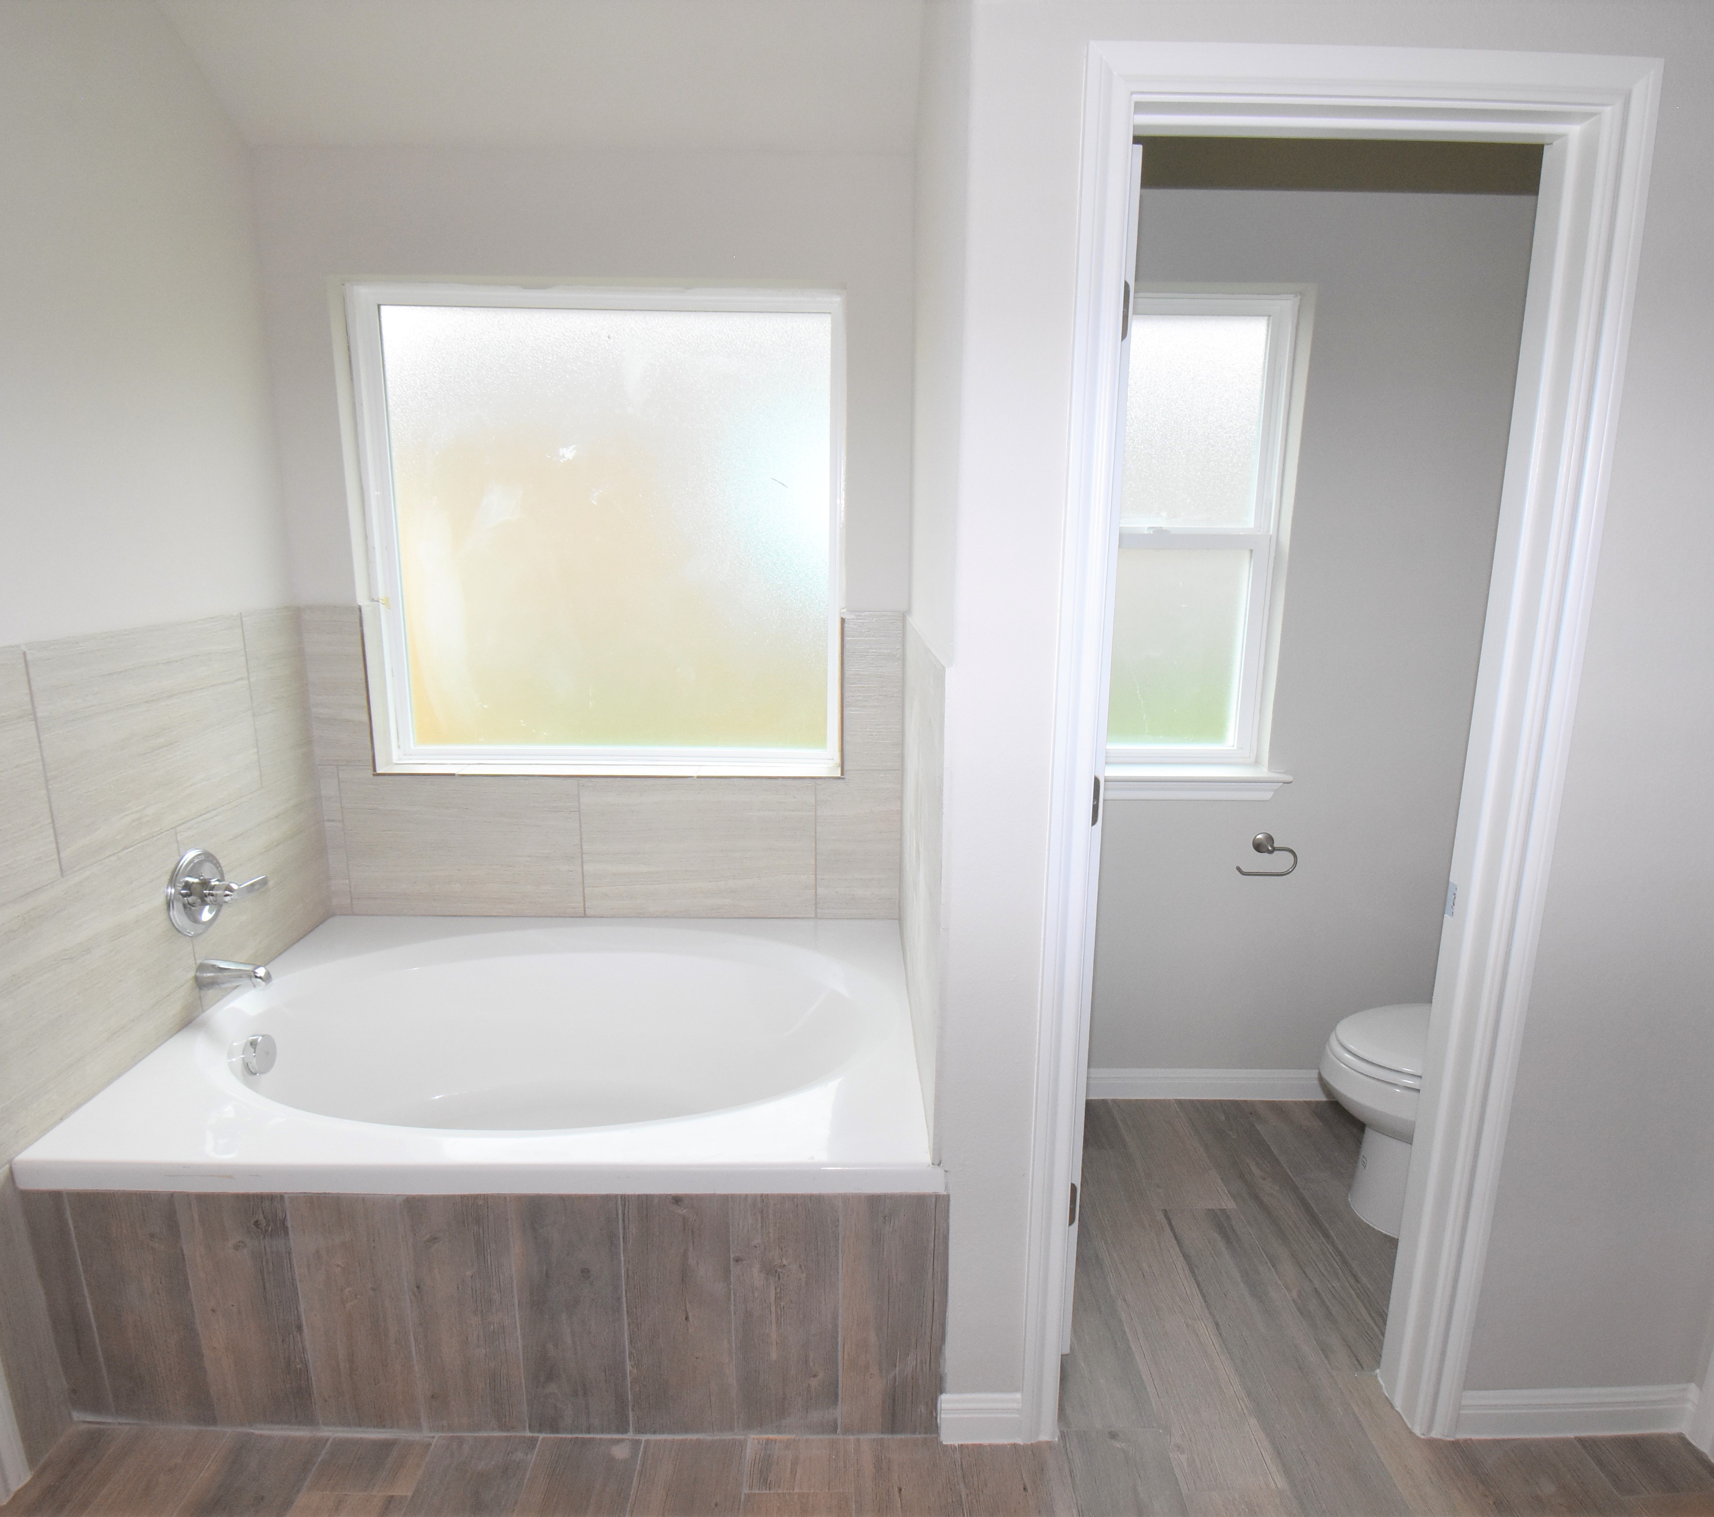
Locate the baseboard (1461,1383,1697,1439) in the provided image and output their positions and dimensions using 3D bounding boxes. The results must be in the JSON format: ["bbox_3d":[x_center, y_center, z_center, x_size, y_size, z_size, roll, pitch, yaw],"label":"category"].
[{"bbox_3d":[1.236,1.122,1.631,0.400,0.100,0.014,0,13,0],"label":"baseboard"}]

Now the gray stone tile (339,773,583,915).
[{"bbox_3d":[-1.019,0.228,2.465,0.615,0.395,0.010,0,13,0],"label":"gray stone tile"}]

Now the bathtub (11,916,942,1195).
[{"bbox_3d":[-0.627,0.760,2.064,1.495,0.470,1.040,0,13,0],"label":"bathtub"}]

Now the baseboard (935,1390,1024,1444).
[{"bbox_3d":[0.216,1.123,1.628,0.147,0.100,0.015,0,13,0],"label":"baseboard"}]

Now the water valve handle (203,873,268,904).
[{"bbox_3d":[-1.325,0.274,2.026,0.065,0.045,0.115,0,13,0],"label":"water valve handle"}]

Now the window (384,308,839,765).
[{"bbox_3d":[-0.618,-0.539,2.358,1.140,1.135,0.060,0,13,0],"label":"window"}]

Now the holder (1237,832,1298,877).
[{"bbox_3d":[1.069,0.247,2.475,0.148,0.122,0.070,0,13,0],"label":"holder"}]

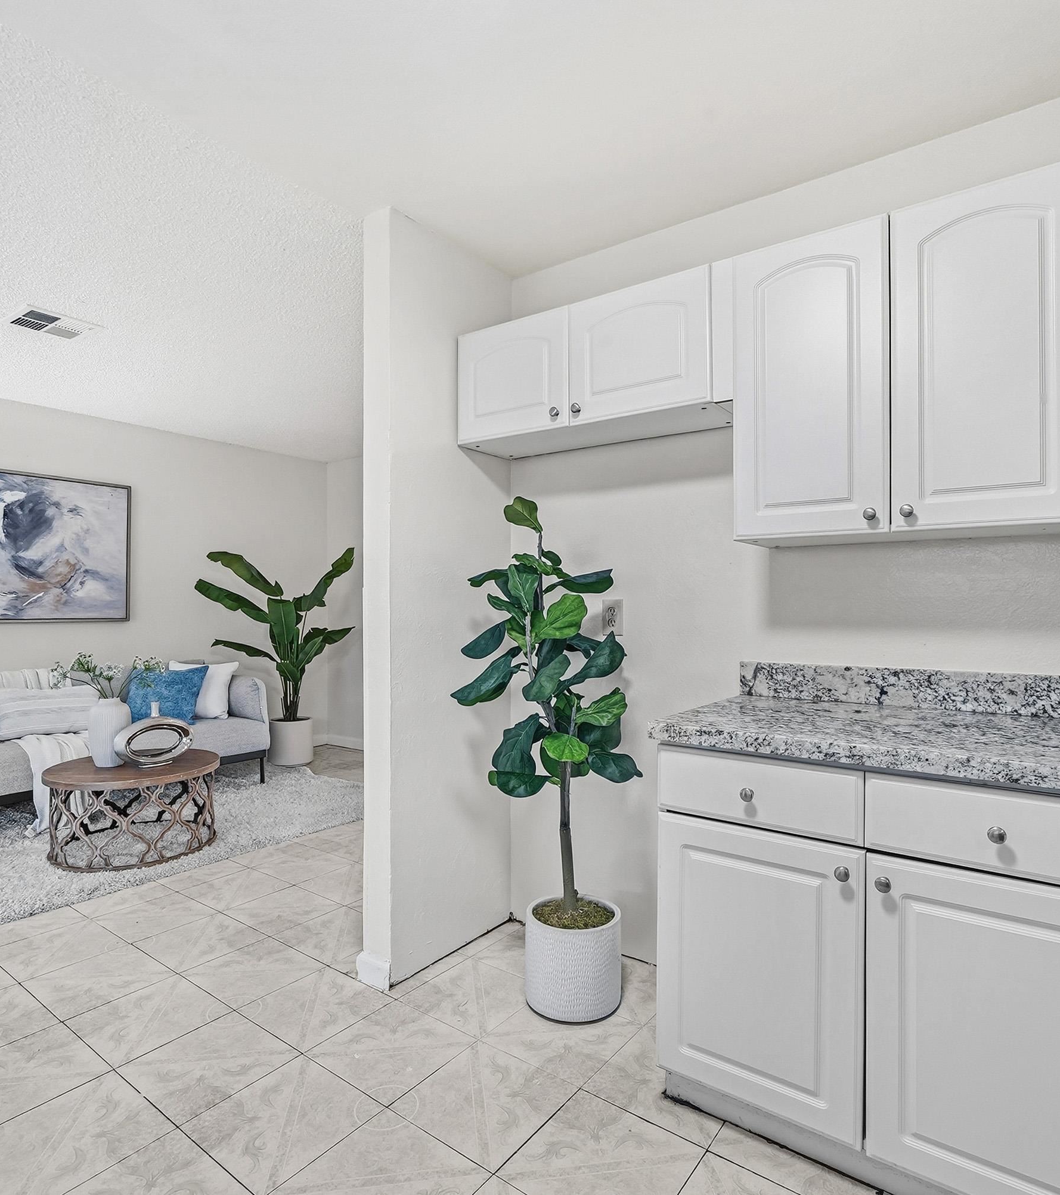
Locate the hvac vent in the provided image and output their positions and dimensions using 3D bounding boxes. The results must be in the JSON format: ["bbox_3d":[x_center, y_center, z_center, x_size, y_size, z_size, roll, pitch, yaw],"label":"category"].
[{"bbox_3d":[-2.102,-1.202,3.086,0.250,0.020,0.300,0,-1,37],"label":"hvac vent"}]

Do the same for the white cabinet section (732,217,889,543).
[{"bbox_3d":[0.784,-0.525,1.867,0.373,0.748,0.312,0,0,36],"label":"white cabinet section"}]

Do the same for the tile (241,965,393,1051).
[{"bbox_3d":[-0.629,1.209,2.057,0.325,0.010,0.325,0,-1,37],"label":"tile"}]

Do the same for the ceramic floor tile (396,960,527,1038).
[{"bbox_3d":[-0.175,1.228,2.155,0.331,0.010,0.331,0,-1,37],"label":"ceramic floor tile"}]

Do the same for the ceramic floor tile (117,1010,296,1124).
[{"bbox_3d":[-0.823,1.202,1.795,0.325,0.010,0.325,0,-1,37],"label":"ceramic floor tile"}]

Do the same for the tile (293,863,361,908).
[{"bbox_3d":[-0.767,1.227,2.969,0.330,0.010,0.330,0,0,37],"label":"tile"}]

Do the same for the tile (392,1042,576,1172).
[{"bbox_3d":[-0.106,1.204,1.667,0.325,0.010,0.325,0,-1,37],"label":"tile"}]

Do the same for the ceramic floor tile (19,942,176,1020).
[{"bbox_3d":[-1.364,1.220,2.210,0.330,0.010,0.330,0,0,37],"label":"ceramic floor tile"}]

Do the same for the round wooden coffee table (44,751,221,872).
[{"bbox_3d":[-1.906,1.009,3.373,0.750,0.395,0.750,0,-1,0],"label":"round wooden coffee table"}]

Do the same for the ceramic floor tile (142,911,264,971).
[{"bbox_3d":[-1.173,1.229,2.486,0.331,0.010,0.331,0,-1,37],"label":"ceramic floor tile"}]

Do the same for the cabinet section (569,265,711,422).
[{"bbox_3d":[0.396,-0.720,2.158,0.461,0.378,0.300,0,0,36],"label":"cabinet section"}]

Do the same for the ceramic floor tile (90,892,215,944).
[{"bbox_3d":[-1.427,1.223,2.658,0.330,0.010,0.330,0,0,37],"label":"ceramic floor tile"}]

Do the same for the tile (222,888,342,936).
[{"bbox_3d":[-0.973,1.232,2.747,0.331,0.010,0.331,0,-1,37],"label":"tile"}]

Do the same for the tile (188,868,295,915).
[{"bbox_3d":[-1.219,1.222,2.902,0.325,0.010,0.325,0,-1,37],"label":"tile"}]

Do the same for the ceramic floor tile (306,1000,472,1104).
[{"bbox_3d":[-0.373,1.225,1.890,0.331,0.010,0.331,0,-1,37],"label":"ceramic floor tile"}]

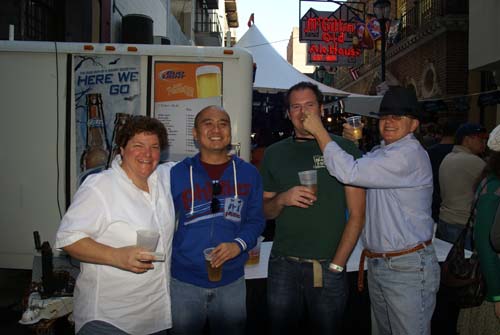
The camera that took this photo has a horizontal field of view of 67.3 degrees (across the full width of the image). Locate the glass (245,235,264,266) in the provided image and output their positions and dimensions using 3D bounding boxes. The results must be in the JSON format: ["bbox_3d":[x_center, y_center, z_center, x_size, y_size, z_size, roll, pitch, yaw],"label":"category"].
[{"bbox_3d":[0.032,0.470,2.100,0.090,0.146,0.090,1,2,0],"label":"glass"}]

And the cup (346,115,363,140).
[{"bbox_3d":[0.606,-0.227,2.170,0.086,0.134,0.086,-6,2,0],"label":"cup"}]

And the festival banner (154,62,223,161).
[{"bbox_3d":[-0.546,-0.491,3.350,0.607,0.892,0.020,1,2,0],"label":"festival banner"}]

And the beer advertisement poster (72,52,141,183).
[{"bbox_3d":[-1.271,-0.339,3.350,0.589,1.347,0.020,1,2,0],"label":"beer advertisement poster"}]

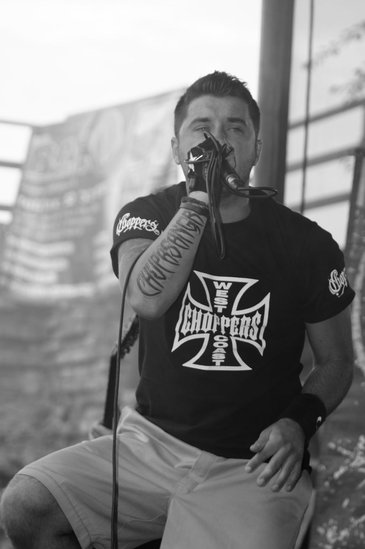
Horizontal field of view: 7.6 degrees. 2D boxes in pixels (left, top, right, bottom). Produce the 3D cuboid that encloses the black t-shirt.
[{"bbox_3d":[0.096,0.088,5.250,0.475,0.540,0.310,3,-4,0],"label":"black t-shirt"}]

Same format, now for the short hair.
[{"bbox_3d":[0.067,-0.327,5.280,0.168,0.140,0.195,2,-3,-2],"label":"short hair"}]

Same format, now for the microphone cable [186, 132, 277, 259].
[{"bbox_3d":[0.092,-0.148,5.130,0.170,0.238,0.120,3,-4,0],"label":"microphone cable"}]

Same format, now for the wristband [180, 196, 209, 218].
[{"bbox_3d":[0.023,-0.125,5.130,0.060,0.030,0.055,18,-15,0],"label":"wristband"}]

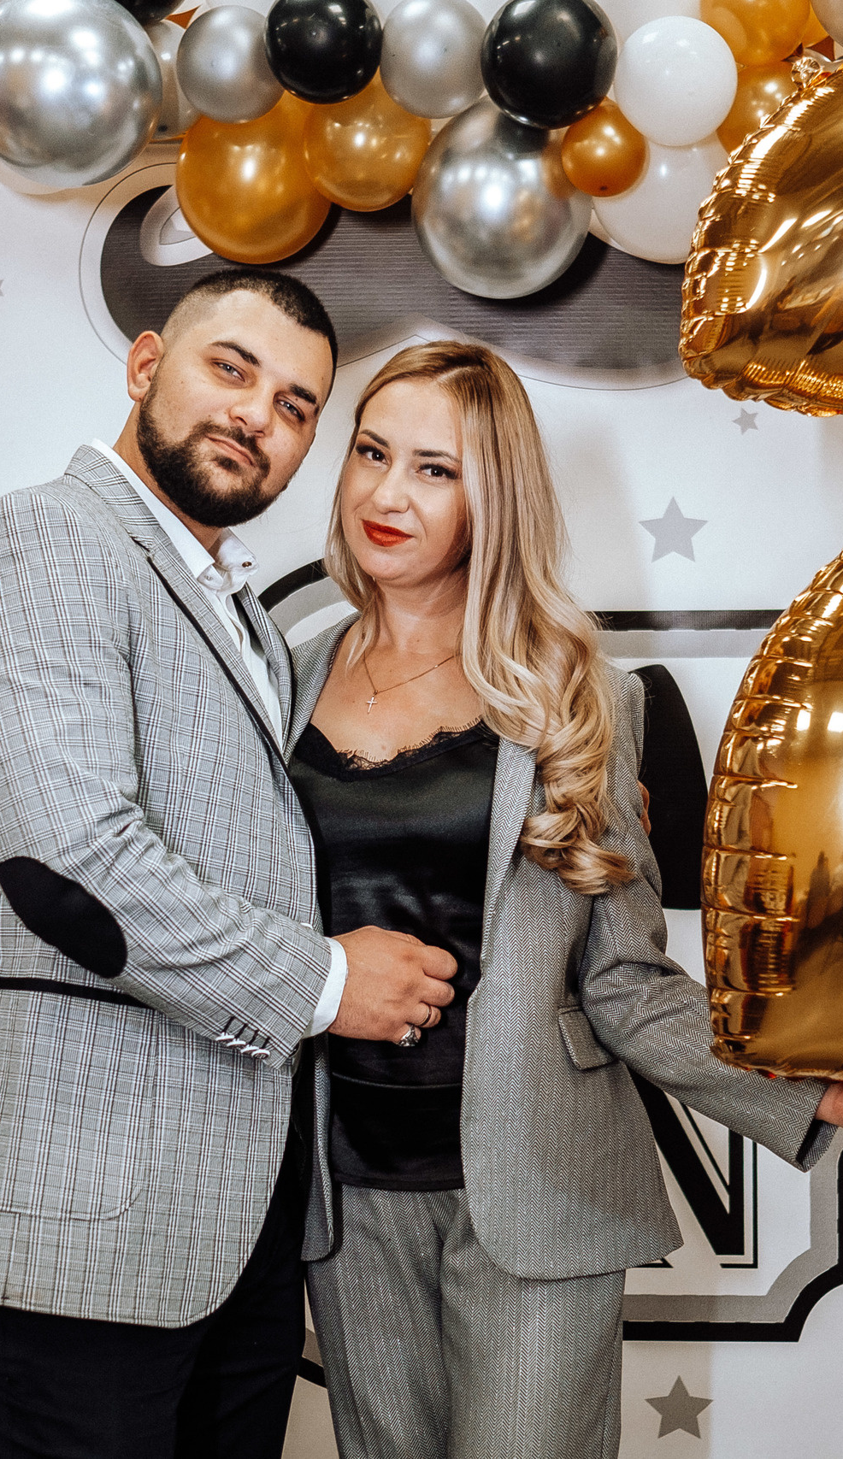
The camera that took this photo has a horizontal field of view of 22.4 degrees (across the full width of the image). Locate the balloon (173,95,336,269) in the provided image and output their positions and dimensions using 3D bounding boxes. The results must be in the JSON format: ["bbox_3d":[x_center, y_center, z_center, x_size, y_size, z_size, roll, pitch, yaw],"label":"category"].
[{"bbox_3d":[-0.186,-0.613,2.380,0.174,0.186,0.178,0,2,0],"label":"balloon"}]

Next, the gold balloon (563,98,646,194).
[{"bbox_3d":[0.198,-0.629,2.300,0.090,0.105,0.097,0,2,0],"label":"gold balloon"}]

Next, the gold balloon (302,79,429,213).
[{"bbox_3d":[-0.066,-0.695,2.520,0.148,0.156,0.152,0,1,0],"label":"gold balloon"}]

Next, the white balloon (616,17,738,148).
[{"bbox_3d":[0.286,-0.723,2.380,0.135,0.145,0.148,0,1,0],"label":"white balloon"}]

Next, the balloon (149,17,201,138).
[{"bbox_3d":[-0.308,-0.767,2.510,0.132,0.137,0.134,0,1,0],"label":"balloon"}]

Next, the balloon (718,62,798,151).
[{"bbox_3d":[0.399,-0.713,2.450,0.124,0.126,0.128,0,1,0],"label":"balloon"}]

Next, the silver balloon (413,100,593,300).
[{"bbox_3d":[0.095,-0.616,2.480,0.209,0.226,0.217,0,1,0],"label":"silver balloon"}]

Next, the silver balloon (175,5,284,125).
[{"bbox_3d":[-0.208,-0.724,2.320,0.120,0.128,0.130,0,2,0],"label":"silver balloon"}]

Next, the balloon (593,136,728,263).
[{"bbox_3d":[0.291,-0.636,2.490,0.179,0.180,0.184,0,1,0],"label":"balloon"}]

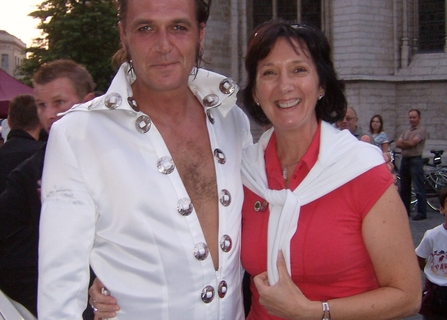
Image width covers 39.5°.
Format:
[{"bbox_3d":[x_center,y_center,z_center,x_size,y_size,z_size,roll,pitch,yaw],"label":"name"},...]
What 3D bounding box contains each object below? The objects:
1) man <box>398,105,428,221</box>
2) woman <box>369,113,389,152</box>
[{"bbox_3d":[2.940,0.070,9.750,0.520,1.750,0.360,1,3,37],"label":"man"},{"bbox_3d":[2.470,0.060,10.000,0.460,1.640,0.280,0,3,22],"label":"woman"}]

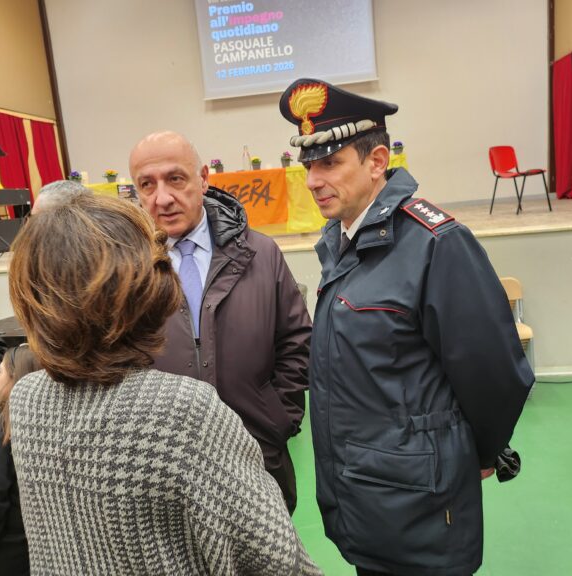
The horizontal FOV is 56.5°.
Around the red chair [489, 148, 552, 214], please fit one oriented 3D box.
[{"bbox_3d":[2.687,-1.257,6.142,0.500,0.780,0.520,-7,10,-12],"label":"red chair"}]

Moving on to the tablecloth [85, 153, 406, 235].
[{"bbox_3d":[-0.477,-0.950,6.072,3.620,0.730,0.680,-4,10,8],"label":"tablecloth"}]

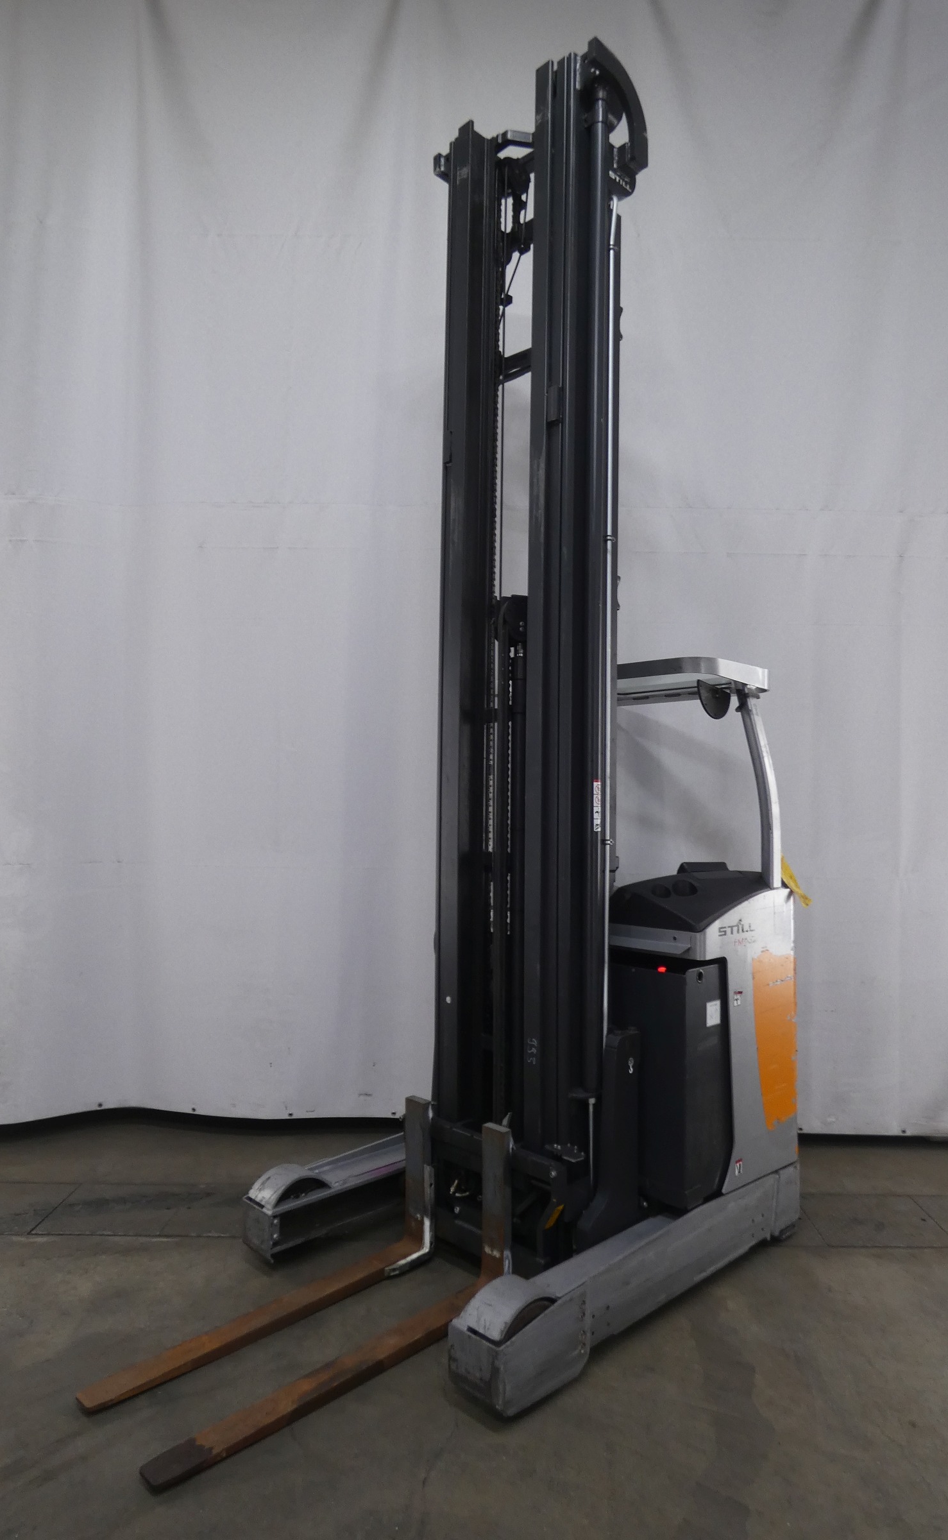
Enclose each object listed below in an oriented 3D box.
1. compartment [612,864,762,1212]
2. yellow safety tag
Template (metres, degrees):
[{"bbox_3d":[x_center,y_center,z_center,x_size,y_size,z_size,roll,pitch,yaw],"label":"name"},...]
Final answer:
[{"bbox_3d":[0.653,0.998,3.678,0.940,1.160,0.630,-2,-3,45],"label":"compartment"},{"bbox_3d":[1.331,0.463,3.680,0.130,0.220,0.060,1,-3,-14],"label":"yellow safety tag"}]

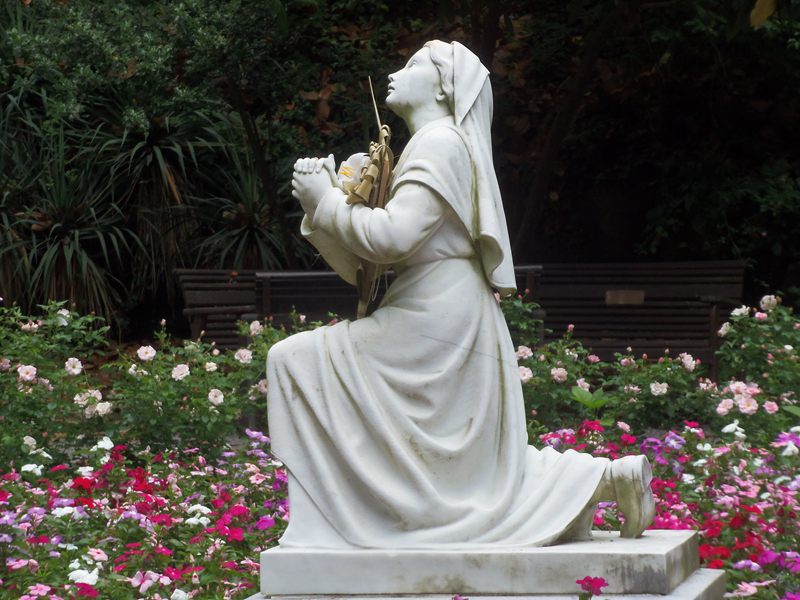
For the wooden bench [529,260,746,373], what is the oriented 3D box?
[{"bbox_3d":[1.212,0.229,19.056,1.520,0.880,0.600,0,2,30],"label":"wooden bench"}]

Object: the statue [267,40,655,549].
[{"bbox_3d":[0.147,-0.019,7.795,0.900,1.205,0.440,-1,2,13],"label":"statue"}]

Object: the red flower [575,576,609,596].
[{"bbox_3d":[0.422,0.629,7.100,0.070,0.045,0.050,-1,2,0],"label":"red flower"}]

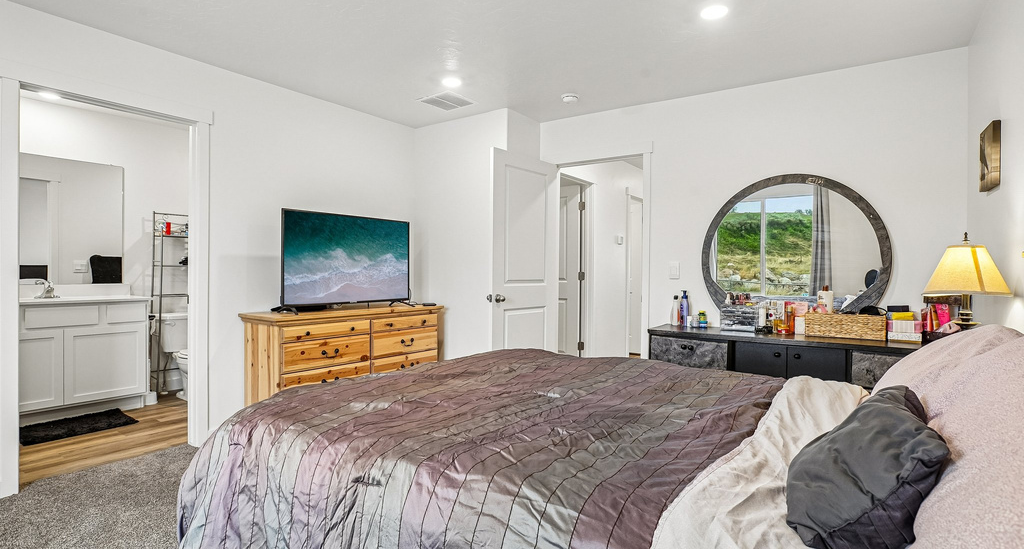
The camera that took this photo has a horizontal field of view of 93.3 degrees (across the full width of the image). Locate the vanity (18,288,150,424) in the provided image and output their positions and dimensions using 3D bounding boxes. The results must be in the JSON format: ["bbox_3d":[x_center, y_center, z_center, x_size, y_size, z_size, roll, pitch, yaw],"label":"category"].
[{"bbox_3d":[-3.360,0.610,3.580,0.550,0.920,0.990,1,1,37],"label":"vanity"}]

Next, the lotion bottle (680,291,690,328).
[{"bbox_3d":[1.273,0.253,3.560,0.065,0.258,0.065,0,1,-22],"label":"lotion bottle"}]

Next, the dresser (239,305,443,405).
[{"bbox_3d":[-1.205,0.670,3.645,0.510,0.810,1.420,1,1,37],"label":"dresser"}]

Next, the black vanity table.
[{"bbox_3d":[1.773,0.750,3.110,1.670,0.710,0.430,1,1,32],"label":"black vanity table"}]

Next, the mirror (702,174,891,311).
[{"bbox_3d":[1.862,-0.138,3.250,1.100,1.060,0.050,1,1,32],"label":"mirror"}]

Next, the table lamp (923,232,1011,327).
[{"bbox_3d":[1.885,0.100,2.010,0.285,0.560,0.285,1,1,32],"label":"table lamp"}]

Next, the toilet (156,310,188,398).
[{"bbox_3d":[-2.790,0.705,4.276,0.700,0.710,0.450,1,1,37],"label":"toilet"}]

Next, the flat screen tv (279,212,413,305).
[{"bbox_3d":[-1.203,-0.087,3.660,0.230,0.700,1.115,1,1,37],"label":"flat screen tv"}]

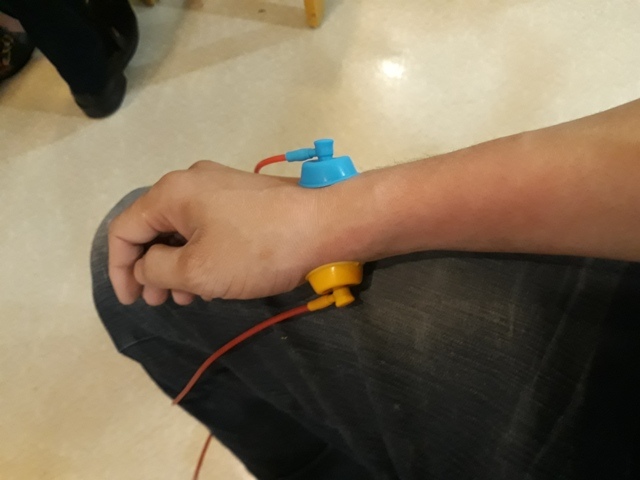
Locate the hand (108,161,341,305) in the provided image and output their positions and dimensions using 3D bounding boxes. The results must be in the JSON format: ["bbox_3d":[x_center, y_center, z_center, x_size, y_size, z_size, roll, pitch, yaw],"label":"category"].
[{"bbox_3d":[-0.056,-0.007,0.310,0.135,0.088,0.084,1,100,5],"label":"hand"}]

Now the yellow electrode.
[{"bbox_3d":[0.010,0.029,0.303,0.039,0.037,0.025,-13,76,0],"label":"yellow electrode"}]

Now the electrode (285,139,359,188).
[{"bbox_3d":[0.001,-0.047,0.300,0.043,0.026,0.037,-10,15,0],"label":"electrode"}]

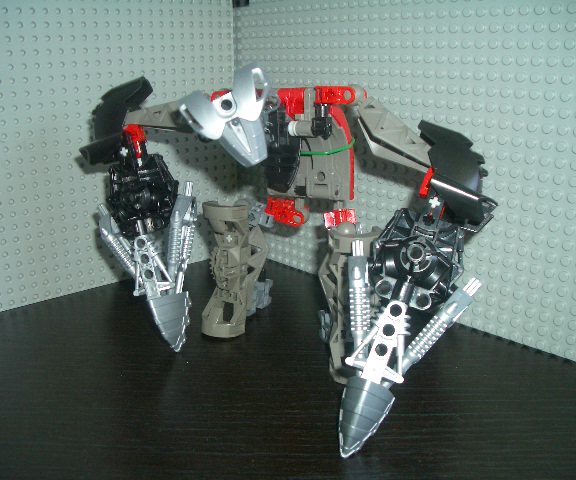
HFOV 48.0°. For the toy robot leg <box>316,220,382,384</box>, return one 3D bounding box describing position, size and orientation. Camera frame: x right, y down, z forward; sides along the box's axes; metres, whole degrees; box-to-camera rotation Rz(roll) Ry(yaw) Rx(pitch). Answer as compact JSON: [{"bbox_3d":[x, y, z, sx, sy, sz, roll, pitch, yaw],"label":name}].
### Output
[{"bbox_3d":[0.029,0.029,0.309,0.026,0.075,0.034,-6,18,-18],"label":"toy robot leg"}]

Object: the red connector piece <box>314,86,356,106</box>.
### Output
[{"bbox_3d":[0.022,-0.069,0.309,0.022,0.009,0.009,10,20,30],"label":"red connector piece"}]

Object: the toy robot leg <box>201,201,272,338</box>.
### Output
[{"bbox_3d":[-0.028,0.015,0.356,0.026,0.074,0.035,11,20,33],"label":"toy robot leg"}]

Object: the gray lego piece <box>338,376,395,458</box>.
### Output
[{"bbox_3d":[0.030,0.068,0.250,0.019,0.031,0.015,20,14,4],"label":"gray lego piece"}]

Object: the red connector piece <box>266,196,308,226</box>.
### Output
[{"bbox_3d":[-0.001,-0.014,0.322,0.022,0.011,0.011,17,19,26],"label":"red connector piece"}]

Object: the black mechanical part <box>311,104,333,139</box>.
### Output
[{"bbox_3d":[0.016,-0.056,0.303,0.010,0.016,0.010,7,18,23],"label":"black mechanical part"}]

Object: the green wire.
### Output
[{"bbox_3d":[0.018,-0.043,0.302,0.027,0.007,0.009,7,18,23],"label":"green wire"}]

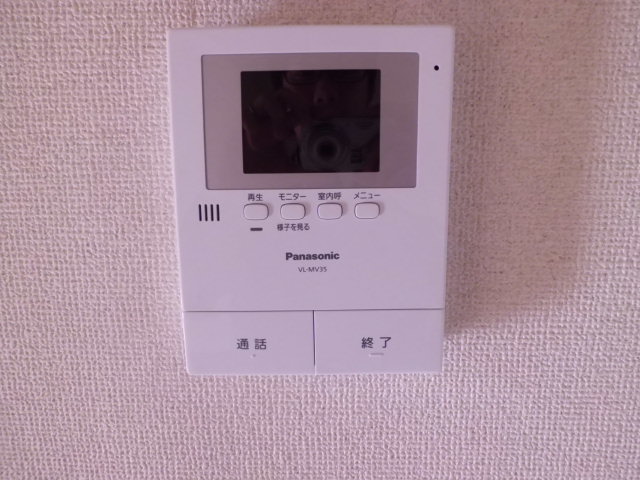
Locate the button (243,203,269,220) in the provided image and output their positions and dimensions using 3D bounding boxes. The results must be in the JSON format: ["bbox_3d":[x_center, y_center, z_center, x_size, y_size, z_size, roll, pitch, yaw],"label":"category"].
[{"bbox_3d":[-0.033,-0.015,0.255,0.013,0.009,0.004,0,10,0],"label":"button"}]

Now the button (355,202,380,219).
[{"bbox_3d":[0.025,-0.016,0.255,0.013,0.009,0.004,0,10,0],"label":"button"}]

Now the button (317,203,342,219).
[{"bbox_3d":[0.006,-0.015,0.255,0.013,0.009,0.004,0,10,0],"label":"button"}]

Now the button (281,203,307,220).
[{"bbox_3d":[-0.014,-0.015,0.255,0.013,0.009,0.004,0,10,0],"label":"button"}]

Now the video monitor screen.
[{"bbox_3d":[-0.004,-0.061,0.249,0.071,0.051,0.005,0,10,0],"label":"video monitor screen"}]

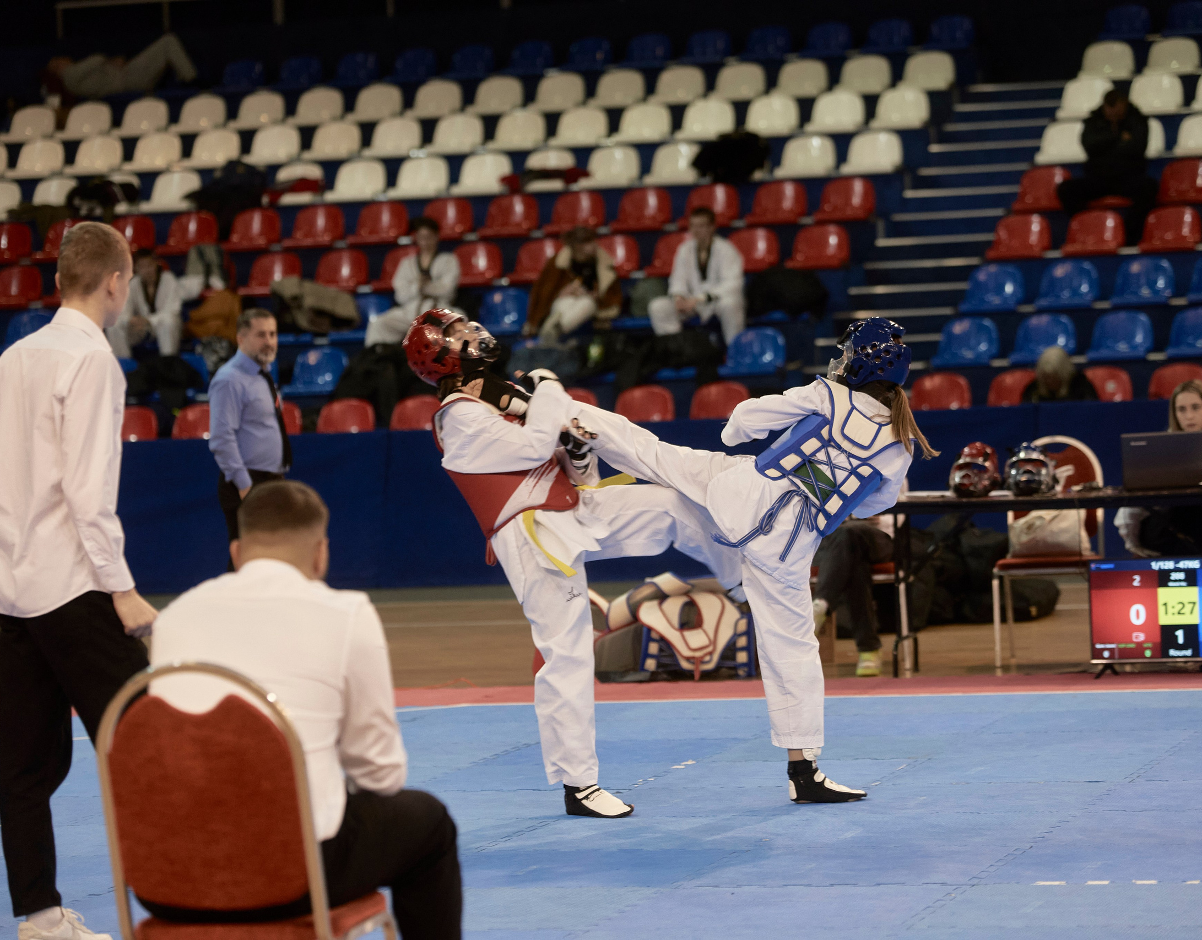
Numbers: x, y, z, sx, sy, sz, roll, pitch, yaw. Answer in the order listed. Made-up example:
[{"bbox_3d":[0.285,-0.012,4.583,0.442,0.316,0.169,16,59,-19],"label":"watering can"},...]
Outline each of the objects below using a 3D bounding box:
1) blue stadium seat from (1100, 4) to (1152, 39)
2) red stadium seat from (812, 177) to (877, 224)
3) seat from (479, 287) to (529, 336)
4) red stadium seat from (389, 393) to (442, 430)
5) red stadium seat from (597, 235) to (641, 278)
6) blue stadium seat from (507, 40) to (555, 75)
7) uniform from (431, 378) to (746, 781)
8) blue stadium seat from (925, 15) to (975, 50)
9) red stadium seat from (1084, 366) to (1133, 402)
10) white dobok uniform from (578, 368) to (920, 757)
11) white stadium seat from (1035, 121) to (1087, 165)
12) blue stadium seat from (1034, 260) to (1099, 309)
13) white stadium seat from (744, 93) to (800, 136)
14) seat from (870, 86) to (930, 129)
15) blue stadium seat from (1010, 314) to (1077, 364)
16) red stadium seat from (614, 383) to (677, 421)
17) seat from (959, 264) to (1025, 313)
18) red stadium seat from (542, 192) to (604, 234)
[{"bbox_3d":[3.837,-3.268,34.504,0.365,0.295,0.350,-2,2,16],"label":"blue stadium seat"},{"bbox_3d":[1.766,-1.958,34.076,0.390,0.320,0.372,-2,2,16],"label":"red stadium seat"},{"bbox_3d":[-0.744,-1.099,32.685,0.390,0.320,0.372,-2,2,16],"label":"seat"},{"bbox_3d":[-1.229,-0.333,30.744,0.390,0.320,0.372,-2,2,16],"label":"red stadium seat"},{"bbox_3d":[0.048,-1.381,30.614,0.365,0.295,0.350,-2,2,16],"label":"red stadium seat"},{"bbox_3d":[-0.573,-3.118,35.786,0.365,0.295,0.350,-2,2,16],"label":"blue stadium seat"},{"bbox_3d":[-0.043,0.354,14.749,0.900,1.250,0.550,-2,2,18],"label":"uniform"},{"bbox_3d":[2.752,-3.456,37.255,0.410,0.330,0.400,-2,2,16],"label":"blue stadium seat"},{"bbox_3d":[2.876,-0.457,27.115,0.400,0.295,0.380,-2,2,18],"label":"red stadium seat"},{"bbox_3d":[0.447,0.280,14.800,1.000,1.140,0.500,-3,2,-14],"label":"white dobok uniform"},{"bbox_3d":[3.368,-2.375,34.061,0.410,0.330,0.400,-2,2,16],"label":"white stadium seat"},{"bbox_3d":[3.132,-1.242,31.580,0.390,0.320,0.372,-2,2,16],"label":"blue stadium seat"},{"bbox_3d":[1.174,-2.476,33.088,0.390,0.290,0.380,-2,2,16],"label":"white stadium seat"},{"bbox_3d":[2.097,-2.538,32.961,0.365,0.295,0.350,-2,2,16],"label":"seat"},{"bbox_3d":[2.845,-0.843,30.187,0.410,0.330,0.400,-2,2,16],"label":"blue stadium seat"},{"bbox_3d":[0.224,-0.344,27.378,0.390,0.290,0.380,-2,2,16],"label":"red stadium seat"},{"bbox_3d":[2.424,-1.127,29.172,0.400,0.295,0.380,-2,2,18],"label":"seat"},{"bbox_3d":[-0.176,-1.747,31.940,0.400,0.295,0.380,-2,2,18],"label":"red stadium seat"}]

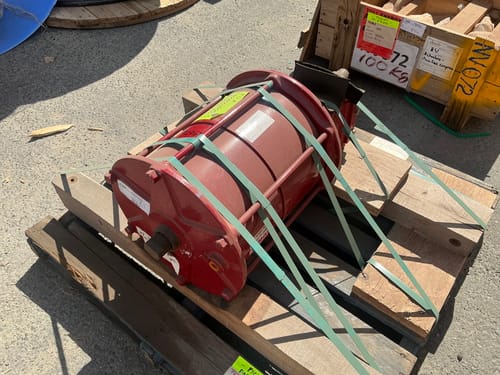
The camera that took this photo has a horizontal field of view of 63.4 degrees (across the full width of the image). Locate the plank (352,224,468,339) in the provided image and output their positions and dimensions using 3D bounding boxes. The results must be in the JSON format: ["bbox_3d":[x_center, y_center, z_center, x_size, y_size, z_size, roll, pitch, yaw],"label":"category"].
[{"bbox_3d":[0.499,0.273,1.264,0.238,0.041,0.318,30,55,25],"label":"plank"}]

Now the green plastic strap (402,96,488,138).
[{"bbox_3d":[0.927,-0.344,1.969,0.467,0.021,0.119,35,58,28],"label":"green plastic strap"}]

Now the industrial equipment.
[{"bbox_3d":[-0.023,-0.052,1.110,0.441,0.435,0.615,30,55,25],"label":"industrial equipment"}]

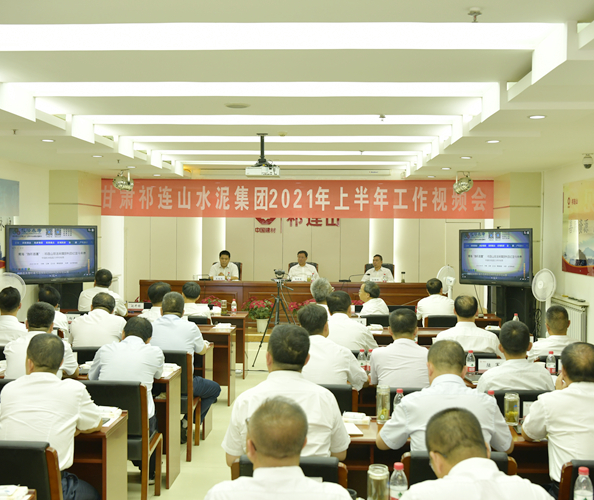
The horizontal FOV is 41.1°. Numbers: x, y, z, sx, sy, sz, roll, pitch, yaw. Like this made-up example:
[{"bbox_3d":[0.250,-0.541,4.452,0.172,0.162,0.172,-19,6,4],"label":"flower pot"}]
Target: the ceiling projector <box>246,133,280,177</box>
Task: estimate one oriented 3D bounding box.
[{"bbox_3d":[-0.400,-1.121,9.384,0.400,0.501,0.330,0,1,3],"label":"ceiling projector"}]

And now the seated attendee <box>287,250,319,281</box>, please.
[{"bbox_3d":[0.101,0.661,13.977,0.500,1.286,0.780,0,1,3],"label":"seated attendee"}]

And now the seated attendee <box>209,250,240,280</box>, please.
[{"bbox_3d":[-1.283,0.655,13.988,0.500,1.285,0.780,0,1,3],"label":"seated attendee"}]

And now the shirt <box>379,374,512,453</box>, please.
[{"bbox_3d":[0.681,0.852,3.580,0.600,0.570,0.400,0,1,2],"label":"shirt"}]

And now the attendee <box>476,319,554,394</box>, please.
[{"bbox_3d":[1.294,1.033,4.902,0.500,1.218,0.800,0,1,3],"label":"attendee"}]

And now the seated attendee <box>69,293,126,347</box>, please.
[{"bbox_3d":[-1.608,0.976,6.580,0.500,1.250,0.780,0,1,2],"label":"seated attendee"}]

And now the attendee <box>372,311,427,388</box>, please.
[{"bbox_3d":[0.689,1.024,5.170,0.500,1.280,0.750,0,1,2],"label":"attendee"}]

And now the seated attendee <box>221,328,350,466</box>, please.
[{"bbox_3d":[-0.050,1.028,3.780,0.570,1.320,0.770,0,1,2],"label":"seated attendee"}]

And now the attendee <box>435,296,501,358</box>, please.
[{"bbox_3d":[1.413,1.009,6.600,0.540,1.260,0.750,0,1,2],"label":"attendee"}]

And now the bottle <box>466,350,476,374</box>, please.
[{"bbox_3d":[1.221,0.784,5.543,0.063,0.176,0.063,0,1,3],"label":"bottle"}]

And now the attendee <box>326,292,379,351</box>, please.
[{"bbox_3d":[0.425,0.972,6.530,0.520,1.280,0.760,0,1,2],"label":"attendee"}]

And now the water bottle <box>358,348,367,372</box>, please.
[{"bbox_3d":[0.460,0.781,5.544,0.063,0.176,0.063,0,1,3],"label":"water bottle"}]

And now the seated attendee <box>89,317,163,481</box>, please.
[{"bbox_3d":[-1.137,1.036,5.280,0.520,1.190,0.800,0,1,2],"label":"seated attendee"}]

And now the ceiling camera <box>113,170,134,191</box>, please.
[{"bbox_3d":[-2.586,-1.032,11.800,0.330,0.310,0.300,-1,2,-45],"label":"ceiling camera"}]

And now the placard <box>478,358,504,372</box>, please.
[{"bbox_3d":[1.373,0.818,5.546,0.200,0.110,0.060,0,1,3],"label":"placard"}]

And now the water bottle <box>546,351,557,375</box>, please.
[{"bbox_3d":[1.858,0.822,5.780,0.064,0.174,0.064,0,1,2],"label":"water bottle"}]

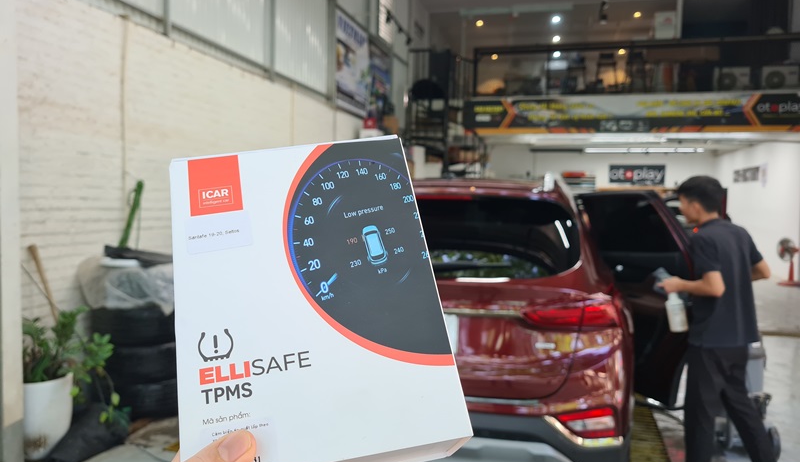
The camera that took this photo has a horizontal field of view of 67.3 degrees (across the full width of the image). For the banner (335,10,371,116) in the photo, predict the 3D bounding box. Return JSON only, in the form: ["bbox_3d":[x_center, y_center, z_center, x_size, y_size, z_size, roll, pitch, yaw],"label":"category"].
[{"bbox_3d":[-0.759,-2.687,9.910,0.030,1.440,1.540,2,2,15],"label":"banner"}]

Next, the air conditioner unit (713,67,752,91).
[{"bbox_3d":[6.786,-3.060,12.325,0.680,0.550,0.280,2,2,15],"label":"air conditioner unit"}]

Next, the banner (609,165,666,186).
[{"bbox_3d":[6.322,-1.501,16.001,1.380,0.500,0.030,2,2,15],"label":"banner"}]

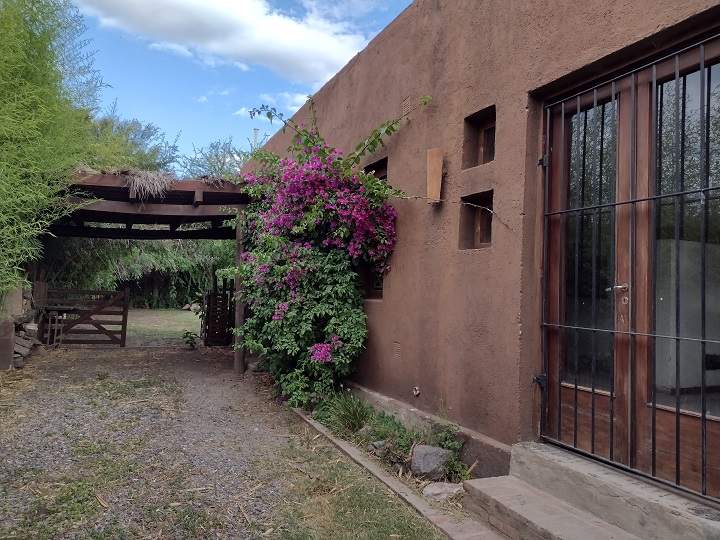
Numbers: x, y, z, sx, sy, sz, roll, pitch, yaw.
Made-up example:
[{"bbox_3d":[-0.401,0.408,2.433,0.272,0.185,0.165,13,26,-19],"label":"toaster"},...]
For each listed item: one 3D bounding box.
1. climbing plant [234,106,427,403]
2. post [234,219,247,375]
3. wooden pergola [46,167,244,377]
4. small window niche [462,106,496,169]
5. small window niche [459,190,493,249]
[{"bbox_3d":[-0.649,-0.105,6.193,1.122,3.325,3.162,1,-2,-22],"label":"climbing plant"},{"bbox_3d":[-1.950,0.383,9.141,0.163,2.509,0.163,1,-2,-22],"label":"post"},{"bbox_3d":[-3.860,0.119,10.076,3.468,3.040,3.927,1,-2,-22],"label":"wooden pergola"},{"bbox_3d":[0.933,-0.946,4.095,0.163,0.384,0.388,1,-2,-22],"label":"small window niche"},{"bbox_3d":[0.915,-0.350,4.108,0.163,0.399,0.408,1,-2,-22],"label":"small window niche"}]

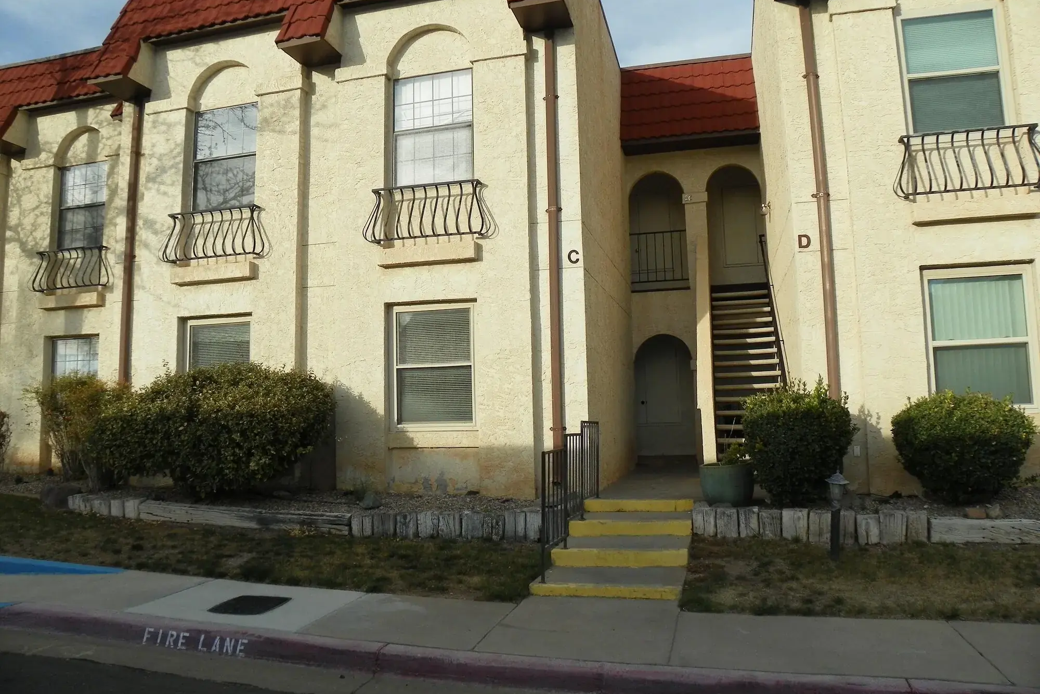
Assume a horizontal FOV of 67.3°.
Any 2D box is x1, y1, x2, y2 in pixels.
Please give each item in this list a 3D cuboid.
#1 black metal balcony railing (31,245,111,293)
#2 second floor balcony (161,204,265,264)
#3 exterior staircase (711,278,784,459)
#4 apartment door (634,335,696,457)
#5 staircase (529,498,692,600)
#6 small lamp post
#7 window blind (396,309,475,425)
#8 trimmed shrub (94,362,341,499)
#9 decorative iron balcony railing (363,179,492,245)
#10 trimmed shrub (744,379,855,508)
[{"bbox_3d":[-7.252,-1.239,12.621,1.435,0.668,0.370,-3,-6,15],"label":"black metal balcony railing"},{"bbox_3d":[-4.018,-1.459,10.245,1.458,0.678,0.370,-3,-6,15],"label":"second floor balcony"},{"bbox_3d":[3.187,0.278,10.752,1.000,3.014,3.800,-3,-6,14],"label":"exterior staircase"},{"bbox_3d":[2.522,0.855,13.585,0.980,2.100,0.100,-3,-6,15],"label":"apartment door"},{"bbox_3d":[0.962,1.774,7.160,1.181,0.508,2.498,-3,-6,15],"label":"staircase"},{"bbox_3d":[2.593,1.383,6.403,0.190,0.730,0.190,-3,-6,15],"label":"small lamp post"},{"bbox_3d":[-1.065,0.238,9.750,1.009,1.424,0.050,-3,-6,15],"label":"window blind"},{"bbox_3d":[-3.766,1.028,9.595,2.950,1.560,1.250,-3,-6,15],"label":"trimmed shrub"},{"bbox_3d":[-1.099,-1.562,9.059,1.530,0.640,0.260,-3,-6,15],"label":"decorative iron balcony railing"},{"bbox_3d":[2.746,0.877,7.700,1.100,1.220,1.050,-3,-6,14],"label":"trimmed shrub"}]

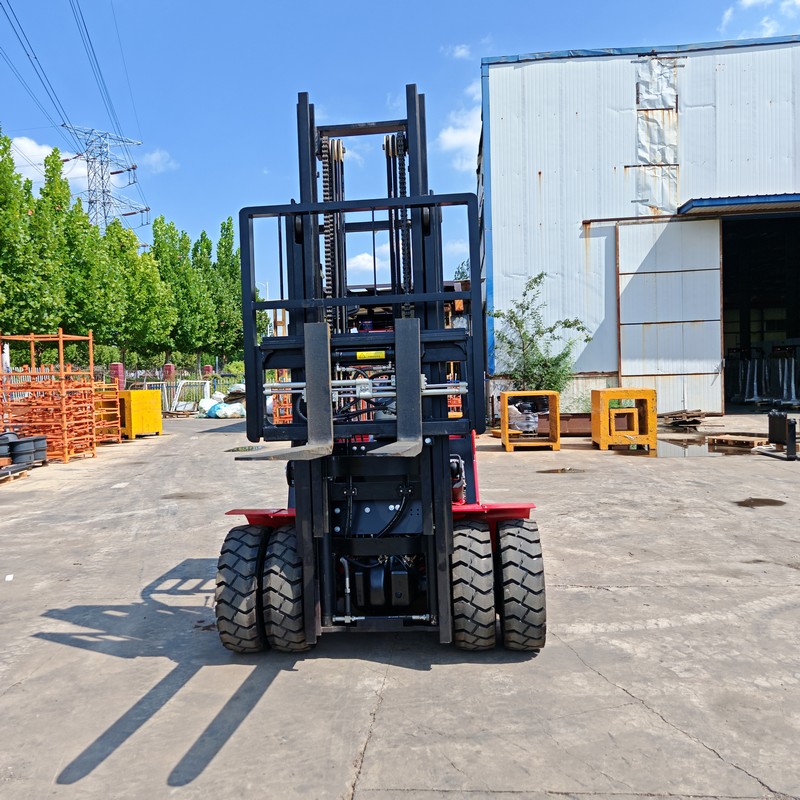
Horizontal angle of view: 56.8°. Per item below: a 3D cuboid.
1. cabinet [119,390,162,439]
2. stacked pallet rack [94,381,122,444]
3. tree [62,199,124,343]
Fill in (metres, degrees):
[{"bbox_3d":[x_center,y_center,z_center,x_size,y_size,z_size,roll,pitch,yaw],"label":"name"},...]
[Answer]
[{"bbox_3d":[-8.331,0.437,22.882,1.200,1.470,1.550,-1,1,12],"label":"cabinet"},{"bbox_3d":[-8.525,0.342,20.278,1.200,1.800,1.150,-1,1,8],"label":"stacked pallet rack"},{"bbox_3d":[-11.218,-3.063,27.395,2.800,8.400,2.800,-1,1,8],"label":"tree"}]

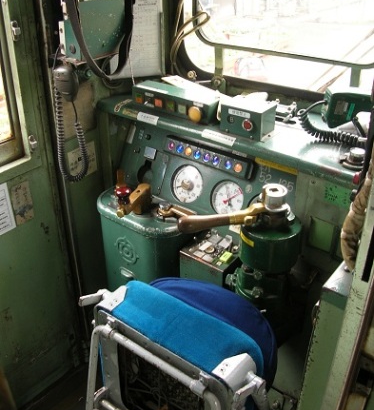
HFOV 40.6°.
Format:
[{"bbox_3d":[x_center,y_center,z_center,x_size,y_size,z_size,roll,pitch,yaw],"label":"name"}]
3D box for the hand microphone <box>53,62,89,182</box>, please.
[{"bbox_3d":[-0.317,-0.217,1.380,0.089,0.341,0.048,-2,30,-3],"label":"hand microphone"}]

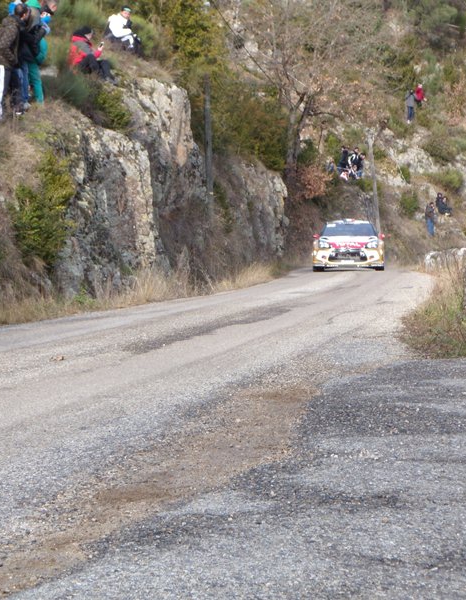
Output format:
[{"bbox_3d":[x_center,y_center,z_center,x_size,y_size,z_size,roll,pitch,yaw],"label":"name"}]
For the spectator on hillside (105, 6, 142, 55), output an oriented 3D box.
[{"bbox_3d":[-2.256,-5.563,40.000,0.780,0.970,0.600,1,2,30],"label":"spectator on hillside"}]

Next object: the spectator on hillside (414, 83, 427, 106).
[{"bbox_3d":[9.465,-10.071,98.000,0.520,1.680,0.400,-1,2,-17],"label":"spectator on hillside"}]

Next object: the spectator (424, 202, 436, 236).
[{"bbox_3d":[9.945,-4.051,98.000,0.550,1.730,0.450,-2,3,-37],"label":"spectator"}]

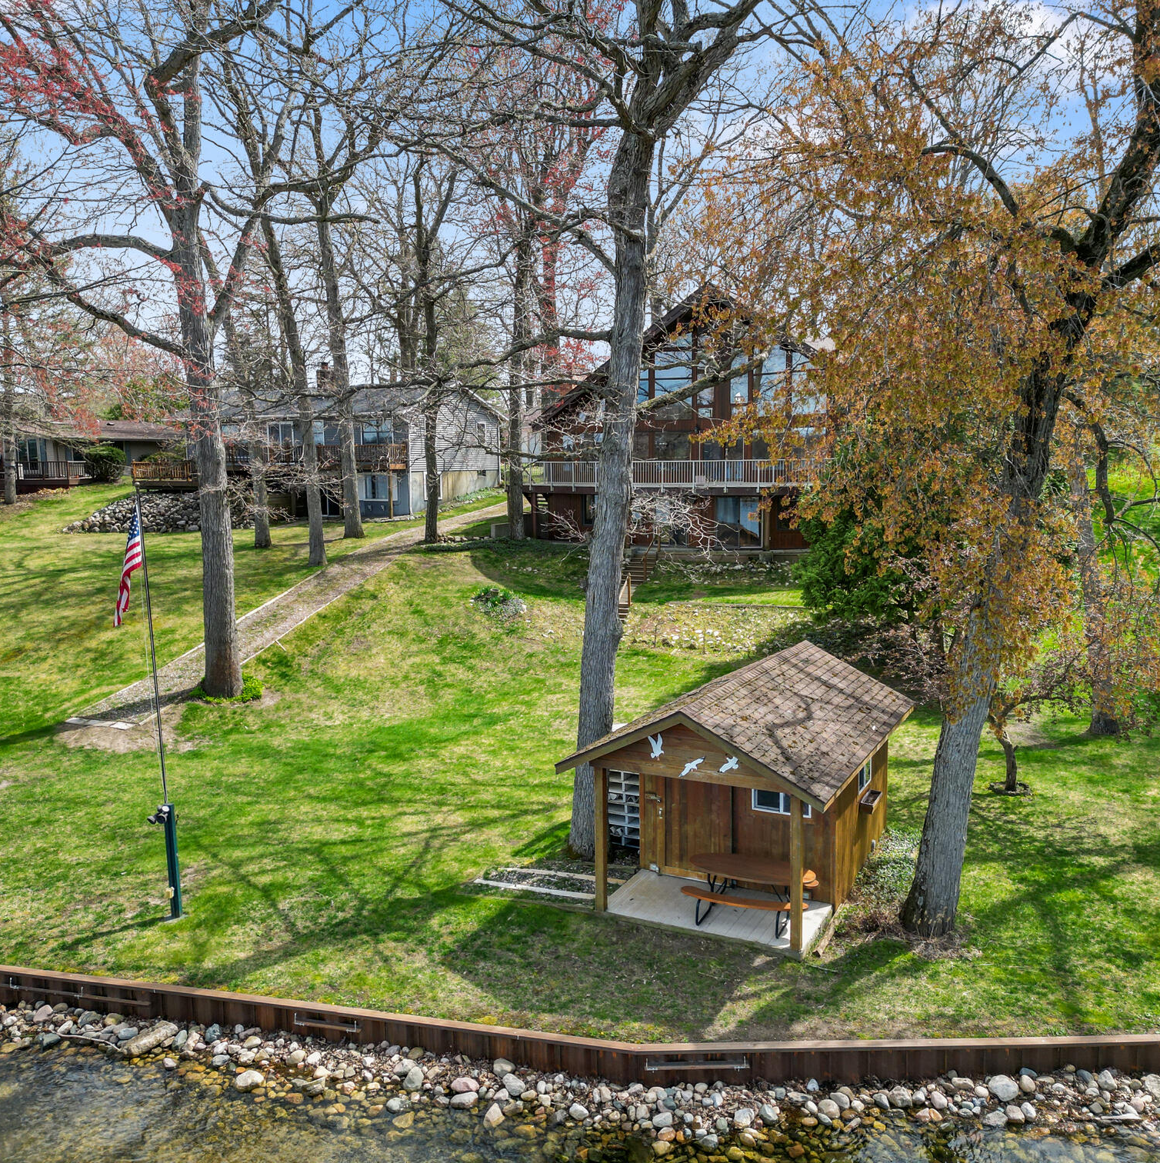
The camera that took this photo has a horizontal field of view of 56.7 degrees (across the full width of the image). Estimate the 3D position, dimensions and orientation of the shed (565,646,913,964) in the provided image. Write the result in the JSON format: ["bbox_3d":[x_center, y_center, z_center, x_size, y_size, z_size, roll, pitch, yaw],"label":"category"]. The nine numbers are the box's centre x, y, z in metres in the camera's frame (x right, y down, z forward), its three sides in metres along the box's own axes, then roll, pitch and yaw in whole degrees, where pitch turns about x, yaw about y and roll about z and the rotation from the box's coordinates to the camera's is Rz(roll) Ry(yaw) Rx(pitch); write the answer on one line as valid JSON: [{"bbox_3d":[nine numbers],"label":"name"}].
[{"bbox_3d":[2.684,2.949,16.604,3.721,3.224,5.960,3,7,27],"label":"shed"}]

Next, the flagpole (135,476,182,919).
[{"bbox_3d":[-5.783,1.702,14.702,0.250,6.053,0.250,-2,7,0],"label":"flagpole"}]

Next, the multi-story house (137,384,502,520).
[{"bbox_3d":[-13.408,-7.293,59.058,15.625,6.876,11.291,3,7,27],"label":"multi-story house"}]

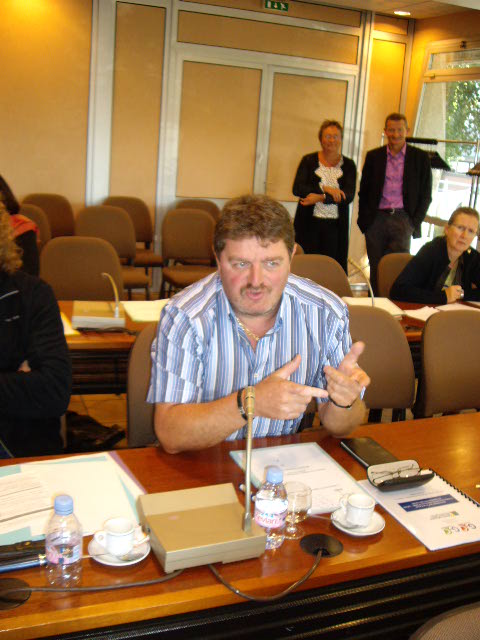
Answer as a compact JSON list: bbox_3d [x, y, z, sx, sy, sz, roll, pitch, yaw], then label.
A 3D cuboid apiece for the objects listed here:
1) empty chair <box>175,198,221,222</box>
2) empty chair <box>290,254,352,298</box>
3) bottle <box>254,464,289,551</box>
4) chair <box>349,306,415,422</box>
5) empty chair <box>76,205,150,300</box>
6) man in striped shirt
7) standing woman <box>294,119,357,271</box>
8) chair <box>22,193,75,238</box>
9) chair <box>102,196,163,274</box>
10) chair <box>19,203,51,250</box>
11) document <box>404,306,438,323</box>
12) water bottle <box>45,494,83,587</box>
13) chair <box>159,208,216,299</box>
[{"bbox_3d":[-0.328,-0.635,6.422,0.470,0.870,0.540,-2,15,-21],"label":"empty chair"},{"bbox_3d":[0.441,0.148,3.583,0.470,0.870,0.540,-1,15,-18],"label":"empty chair"},{"bbox_3d":[0.061,0.337,1.288,0.060,0.157,0.060,4,14,-1],"label":"bottle"},{"bbox_3d":[0.529,0.450,2.470,0.490,0.900,0.570,-1,15,-21],"label":"chair"},{"bbox_3d":[-0.975,-0.394,5.318,0.470,0.870,0.540,-2,15,-21],"label":"empty chair"},{"bbox_3d":[-0.038,0.327,1.918,0.560,1.340,0.800,1,14,-11],"label":"man in striped shirt"},{"bbox_3d":[0.670,-0.773,5.703,0.500,1.630,0.340,5,14,6],"label":"standing woman"},{"bbox_3d":[-1.598,-0.607,5.980,0.470,0.870,0.540,-2,15,-21],"label":"chair"},{"bbox_3d":[-0.975,-0.643,6.380,0.490,0.900,0.570,-1,15,-21],"label":"chair"},{"bbox_3d":[-1.540,-0.354,5.016,0.470,0.870,0.540,-2,15,-21],"label":"chair"},{"bbox_3d":[0.898,-0.028,3.304,0.210,0.012,0.297,-1,15,-21],"label":"document"},{"bbox_3d":[-0.297,0.369,1.187,0.061,0.155,0.061,-1,15,-19],"label":"water bottle"},{"bbox_3d":[-0.358,-0.435,5.771,0.490,0.900,0.570,-1,15,-21],"label":"chair"}]

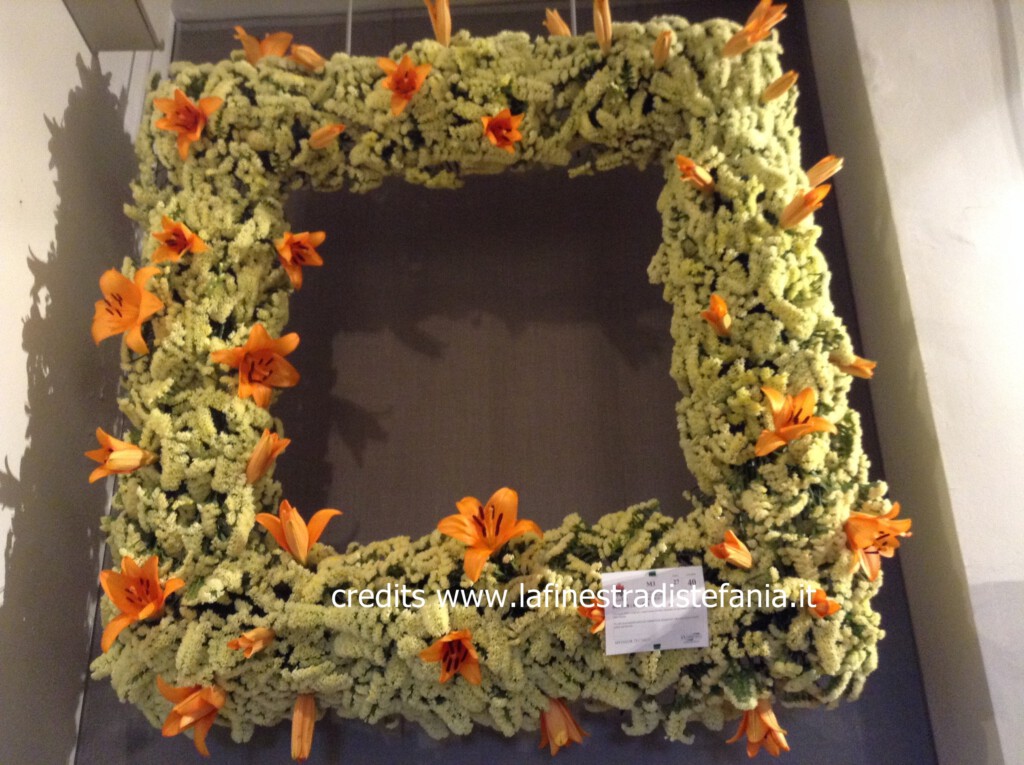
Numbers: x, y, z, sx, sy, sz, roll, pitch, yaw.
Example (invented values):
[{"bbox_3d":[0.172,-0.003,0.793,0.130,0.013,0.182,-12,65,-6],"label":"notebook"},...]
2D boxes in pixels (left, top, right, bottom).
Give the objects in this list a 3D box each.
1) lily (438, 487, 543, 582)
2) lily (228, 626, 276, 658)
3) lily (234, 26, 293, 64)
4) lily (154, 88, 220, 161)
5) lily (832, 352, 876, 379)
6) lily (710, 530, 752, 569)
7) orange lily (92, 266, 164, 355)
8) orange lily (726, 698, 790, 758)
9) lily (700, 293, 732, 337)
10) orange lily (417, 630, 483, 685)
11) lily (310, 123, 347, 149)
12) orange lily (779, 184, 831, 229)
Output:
[{"bbox_3d":[-0.032,0.228,1.437,0.148,0.135,0.090,-1,-54,-2],"label":"lily"},{"bbox_3d":[-0.364,0.364,1.366,0.075,0.042,0.042,-25,-1,-44],"label":"lily"},{"bbox_3d":[-0.461,-0.617,1.810,0.108,0.080,0.095,-3,-9,-1],"label":"lily"},{"bbox_3d":[-0.612,-0.485,1.840,0.128,0.128,0.070,-4,-6,8],"label":"lily"},{"bbox_3d":[0.555,-0.029,1.595,0.085,0.042,0.042,16,-14,24],"label":"lily"},{"bbox_3d":[0.325,0.247,1.435,0.058,0.055,0.078,-18,-36,35],"label":"lily"},{"bbox_3d":[-0.617,-0.113,1.589,0.125,0.140,0.080,-12,-12,24],"label":"orange lily"},{"bbox_3d":[0.346,0.484,1.385,0.092,0.092,0.088,-5,-19,-1],"label":"orange lily"},{"bbox_3d":[0.344,-0.114,1.640,0.053,0.053,0.080,-10,-41,21],"label":"lily"},{"bbox_3d":[-0.090,0.409,1.458,0.095,0.090,0.070,-5,23,8],"label":"orange lily"},{"bbox_3d":[-0.324,-0.434,1.711,0.082,0.030,0.030,-24,-30,31],"label":"lily"},{"bbox_3d":[0.498,-0.300,1.660,0.100,0.042,0.045,-37,-34,18],"label":"orange lily"}]

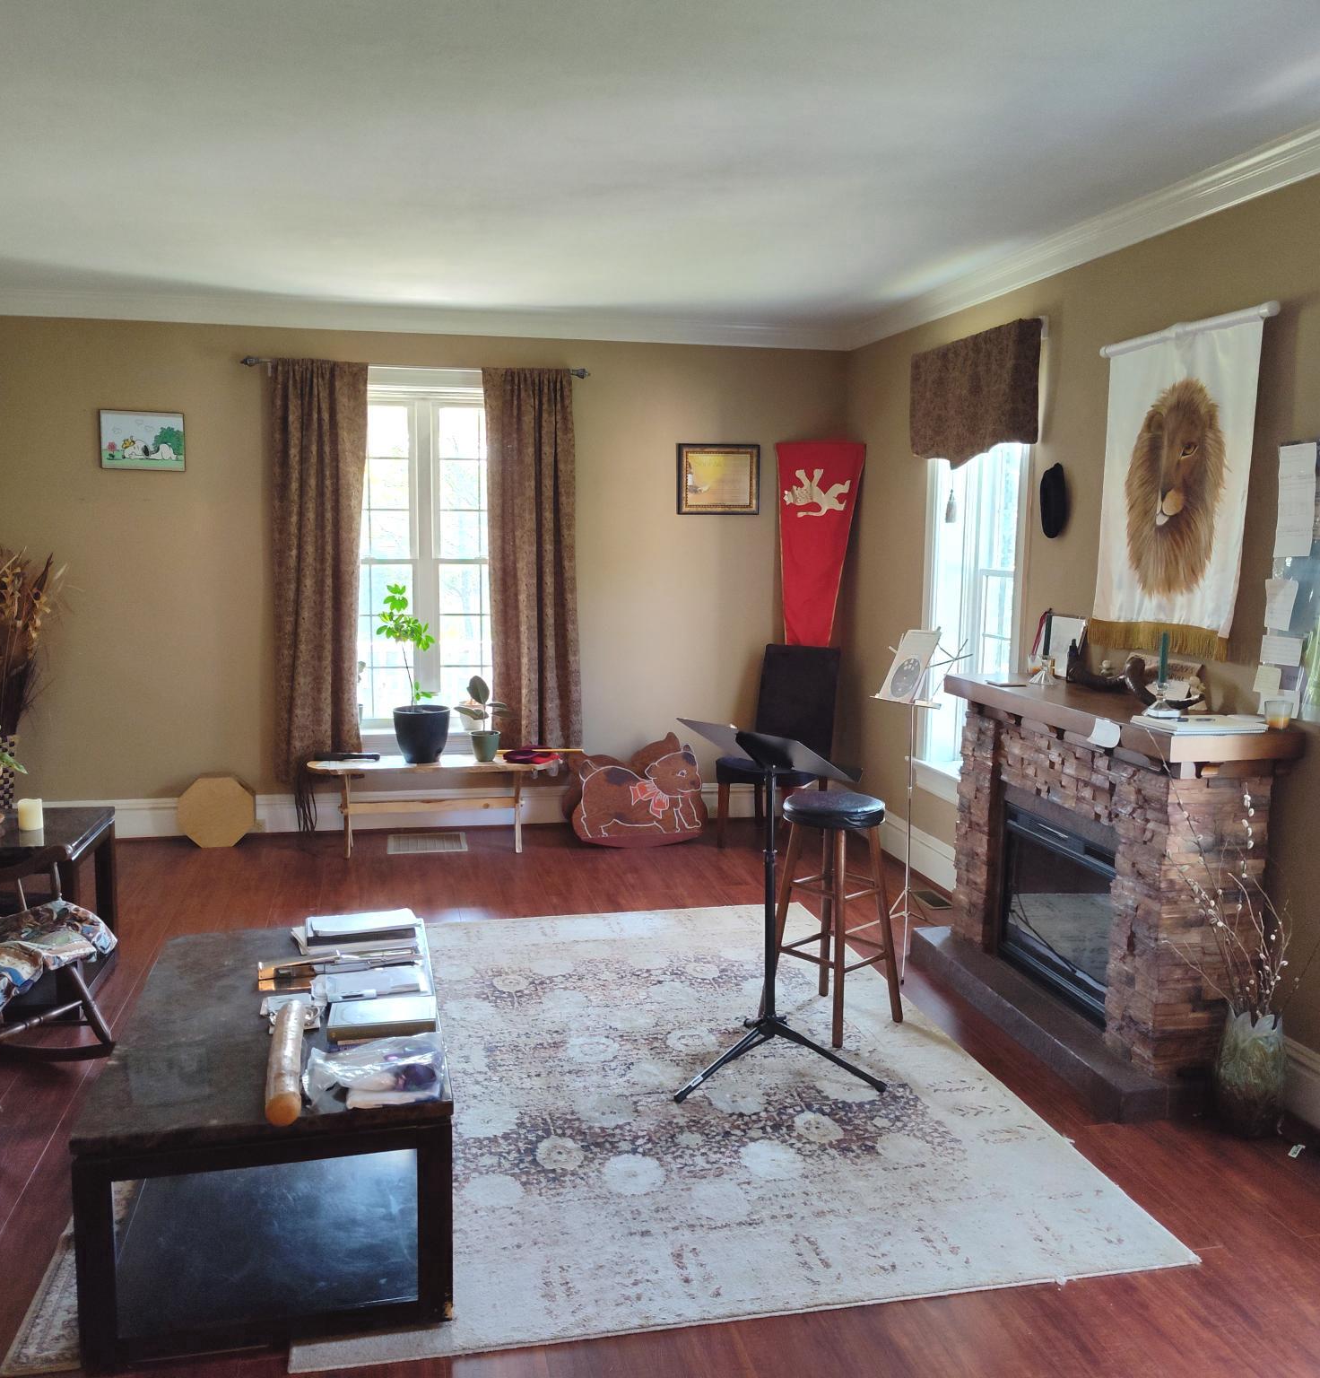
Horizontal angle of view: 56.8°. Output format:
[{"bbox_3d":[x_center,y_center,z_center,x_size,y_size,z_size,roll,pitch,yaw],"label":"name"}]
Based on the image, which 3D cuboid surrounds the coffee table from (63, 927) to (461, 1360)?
[{"bbox_3d":[-0.903,1.010,2.999,0.715,0.472,1.170,-1,8,-12],"label":"coffee table"}]

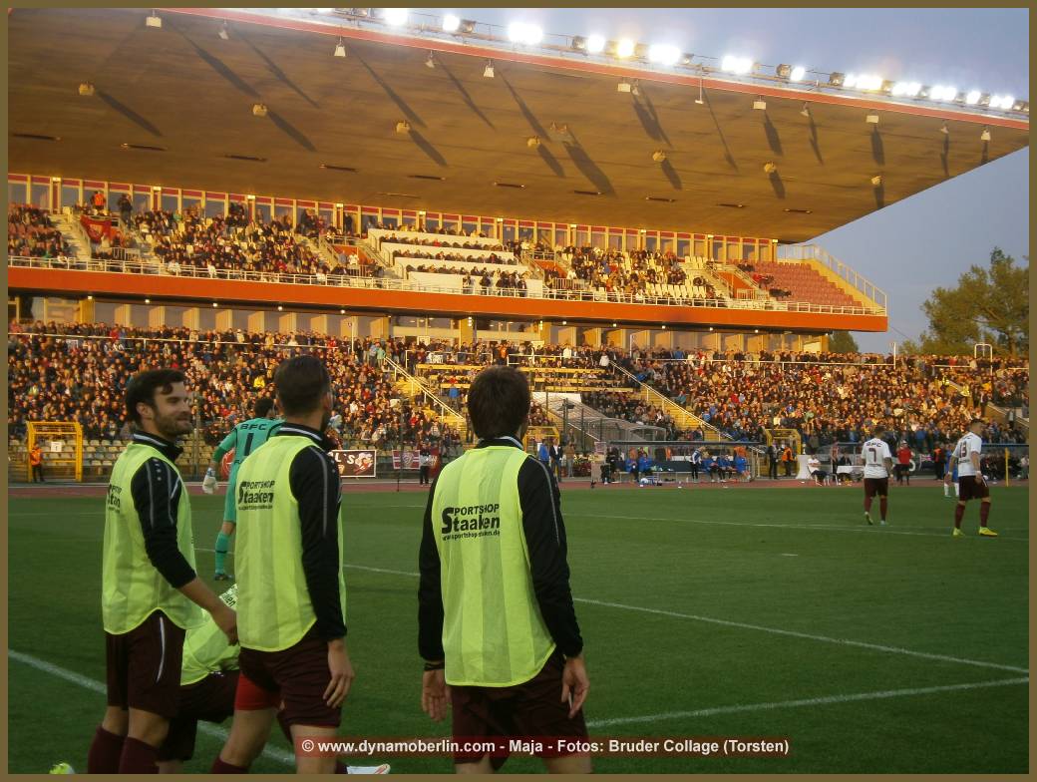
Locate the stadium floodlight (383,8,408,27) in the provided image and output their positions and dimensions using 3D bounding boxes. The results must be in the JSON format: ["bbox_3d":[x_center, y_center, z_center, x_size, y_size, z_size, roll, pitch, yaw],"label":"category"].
[{"bbox_3d":[-6.043,-18.368,88.364,1.100,0.950,0.600,1,6,-27],"label":"stadium floodlight"}]

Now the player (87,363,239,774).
[{"bbox_3d":[-1.294,0.812,6.500,0.500,1.790,0.500,1,-2,-24],"label":"player"}]

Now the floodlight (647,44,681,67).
[{"bbox_3d":[7.885,-18.112,97.205,1.650,1.050,0.650,1,6,-26],"label":"floodlight"}]

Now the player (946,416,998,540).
[{"bbox_3d":[6.870,1.315,27.300,0.600,1.780,0.500,1,-1,-22],"label":"player"}]

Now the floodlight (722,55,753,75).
[{"bbox_3d":[12.143,-18.118,99.910,1.600,1.000,0.650,1,6,-26],"label":"floodlight"}]

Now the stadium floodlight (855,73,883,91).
[{"bbox_3d":[20.475,-18.029,105.200,1.750,0.900,0.650,1,6,-25],"label":"stadium floodlight"}]

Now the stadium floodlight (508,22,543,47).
[{"bbox_3d":[0.333,-18.293,92.412,1.750,1.100,0.650,1,6,-27],"label":"stadium floodlight"}]

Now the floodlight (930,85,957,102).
[{"bbox_3d":[25.614,-17.927,108.463,1.650,0.950,0.650,1,6,-25],"label":"floodlight"}]

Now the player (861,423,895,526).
[{"bbox_3d":[6.208,1.455,31.100,0.540,1.720,0.420,0,-2,30],"label":"player"}]

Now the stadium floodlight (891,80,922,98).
[{"bbox_3d":[23.039,-17.893,106.826,1.750,0.950,0.650,1,6,-25],"label":"stadium floodlight"}]

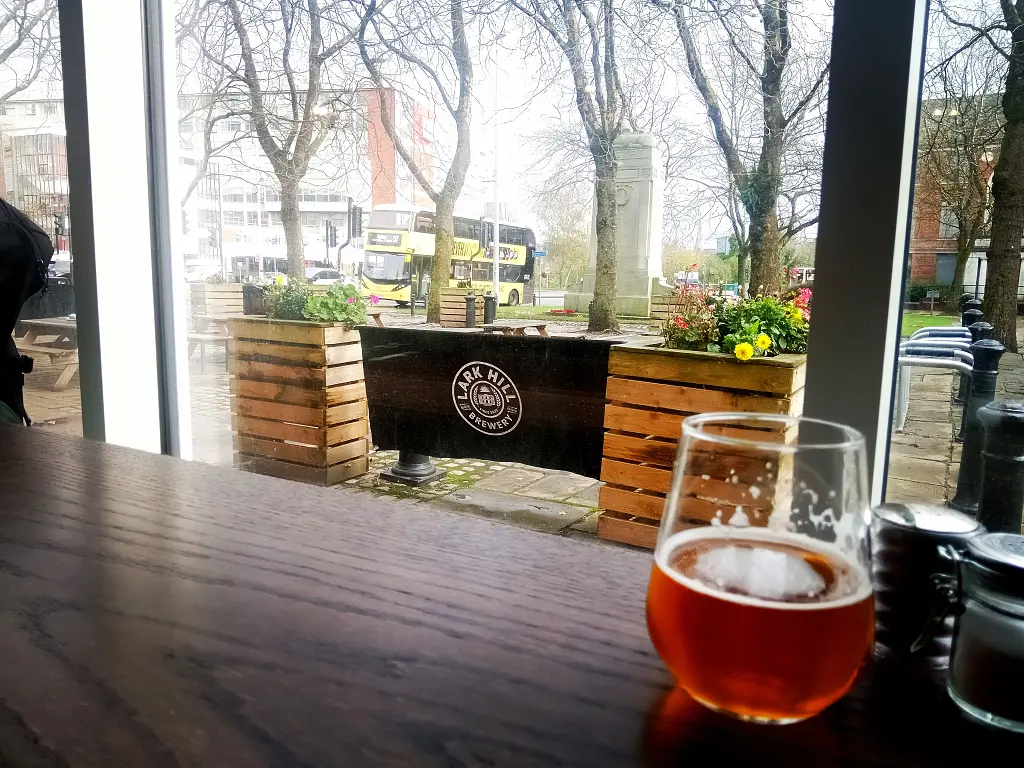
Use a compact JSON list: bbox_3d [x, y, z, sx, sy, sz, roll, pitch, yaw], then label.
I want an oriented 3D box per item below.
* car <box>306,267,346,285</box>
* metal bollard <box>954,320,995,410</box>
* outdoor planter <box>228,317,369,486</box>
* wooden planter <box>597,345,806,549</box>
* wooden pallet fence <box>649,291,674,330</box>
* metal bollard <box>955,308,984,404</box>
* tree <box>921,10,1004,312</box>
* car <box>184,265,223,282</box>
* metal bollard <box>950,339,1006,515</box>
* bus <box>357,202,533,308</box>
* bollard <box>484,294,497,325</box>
[{"bbox_3d":[-11.170,-5.974,48.618,1.800,1.480,4.250,7,11,33],"label":"car"},{"bbox_3d":[3.734,-0.021,6.681,0.185,0.975,0.185,1,8,0],"label":"metal bollard"},{"bbox_3d":[-1.309,0.078,5.074,0.766,0.926,0.351,6,10,29],"label":"outdoor planter"},{"bbox_3d":[0.855,0.343,3.770,0.785,1.000,0.430,7,11,27],"label":"wooden planter"},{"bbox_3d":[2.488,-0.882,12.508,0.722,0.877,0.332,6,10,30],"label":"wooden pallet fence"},{"bbox_3d":[4.875,-0.288,8.830,0.210,1.000,0.210,1,9,0],"label":"metal bollard"},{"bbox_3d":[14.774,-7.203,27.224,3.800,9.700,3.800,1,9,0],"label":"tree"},{"bbox_3d":[-17.086,-6.058,45.000,1.800,1.500,4.300,-7,12,-41],"label":"car"},{"bbox_3d":[2.635,0.234,4.685,0.185,0.975,0.185,1,8,0],"label":"metal bollard"},{"bbox_3d":[-2.630,-5.820,40.000,2.550,4.300,10.900,5,7,30],"label":"bus"},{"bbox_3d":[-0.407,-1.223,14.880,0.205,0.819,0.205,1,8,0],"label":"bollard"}]

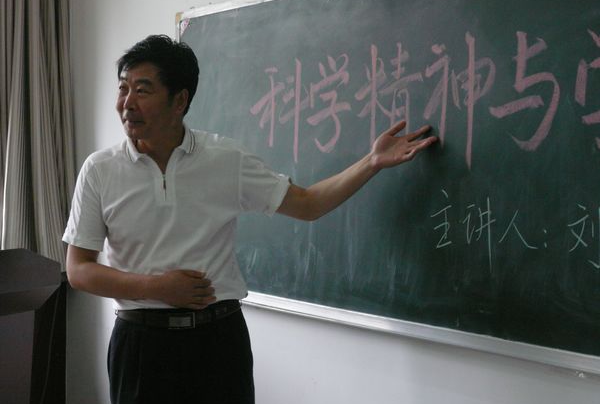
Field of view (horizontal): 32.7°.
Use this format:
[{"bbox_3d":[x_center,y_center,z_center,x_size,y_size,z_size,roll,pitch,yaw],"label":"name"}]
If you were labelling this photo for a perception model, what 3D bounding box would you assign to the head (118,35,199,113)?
[{"bbox_3d":[-0.348,-0.286,2.500,0.180,0.248,0.220,2,4,39],"label":"head"}]

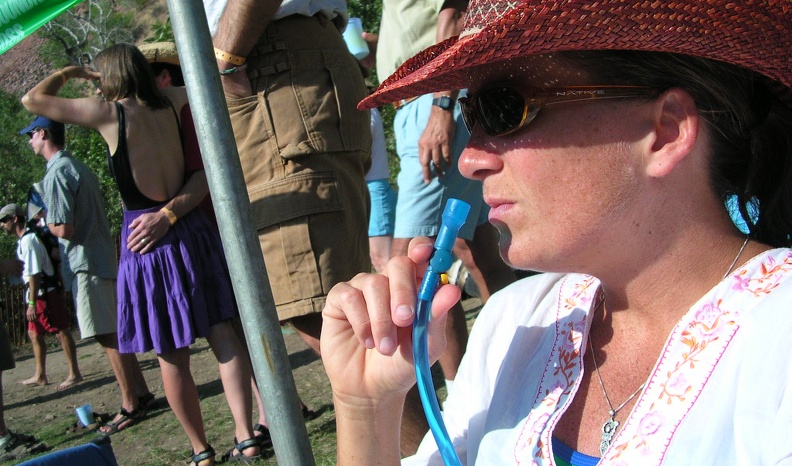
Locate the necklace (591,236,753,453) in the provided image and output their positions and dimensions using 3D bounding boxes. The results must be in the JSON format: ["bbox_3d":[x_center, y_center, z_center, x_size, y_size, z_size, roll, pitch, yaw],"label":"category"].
[{"bbox_3d":[0.200,0.073,0.600,0.125,0.140,0.140,-8,-2,45],"label":"necklace"}]

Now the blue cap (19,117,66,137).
[{"bbox_3d":[-1.984,-0.620,4.750,0.270,0.140,0.180,-7,-1,-18],"label":"blue cap"}]

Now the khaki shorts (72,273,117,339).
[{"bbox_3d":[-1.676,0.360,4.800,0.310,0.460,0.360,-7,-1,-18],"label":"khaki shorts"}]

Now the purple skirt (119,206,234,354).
[{"bbox_3d":[-0.869,0.172,3.350,0.450,0.530,0.370,-6,-1,-30],"label":"purple skirt"}]

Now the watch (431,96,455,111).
[{"bbox_3d":[0.131,-0.359,2.350,0.063,0.042,0.055,8,-4,-14],"label":"watch"}]

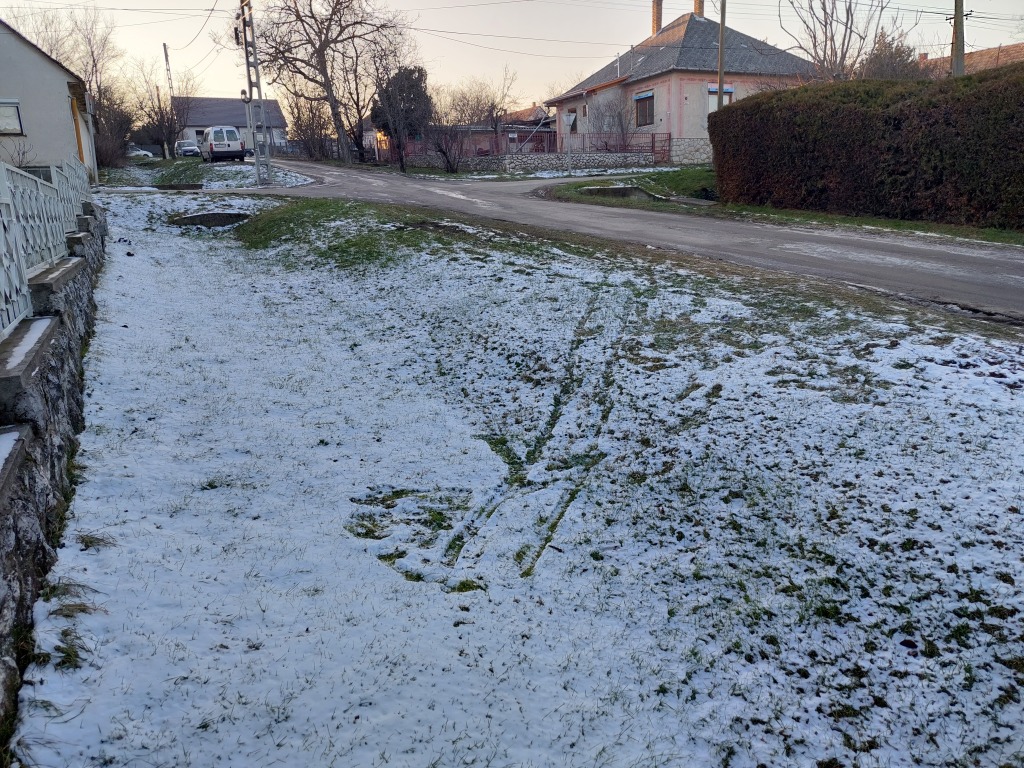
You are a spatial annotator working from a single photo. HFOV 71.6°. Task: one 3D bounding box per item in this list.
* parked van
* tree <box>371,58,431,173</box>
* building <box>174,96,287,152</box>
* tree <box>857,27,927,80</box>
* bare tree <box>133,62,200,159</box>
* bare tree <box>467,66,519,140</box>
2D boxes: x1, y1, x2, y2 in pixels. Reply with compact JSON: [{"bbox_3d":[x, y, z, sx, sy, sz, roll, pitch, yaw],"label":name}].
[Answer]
[{"bbox_3d":[-16.922,-13.945,41.438,1.800,1.910,4.430,-10,20,-28],"label":"parked van"},{"bbox_3d":[-5.592,-13.172,34.964,2.921,5.197,2.921,-4,14,-8],"label":"tree"},{"bbox_3d":[-27.544,-24.793,68.922,9.700,5.400,7.600,-9,15,-24],"label":"building"},{"bbox_3d":[14.315,-10.473,26.819,3.000,5.571,3.000,5,16,27],"label":"tree"},{"bbox_3d":[-21.525,-16.727,43.603,3.882,5.501,3.882,-8,15,-23],"label":"bare tree"},{"bbox_3d":[-1.071,-14.180,37.169,2.709,4.437,2.709,-3,14,-1],"label":"bare tree"}]

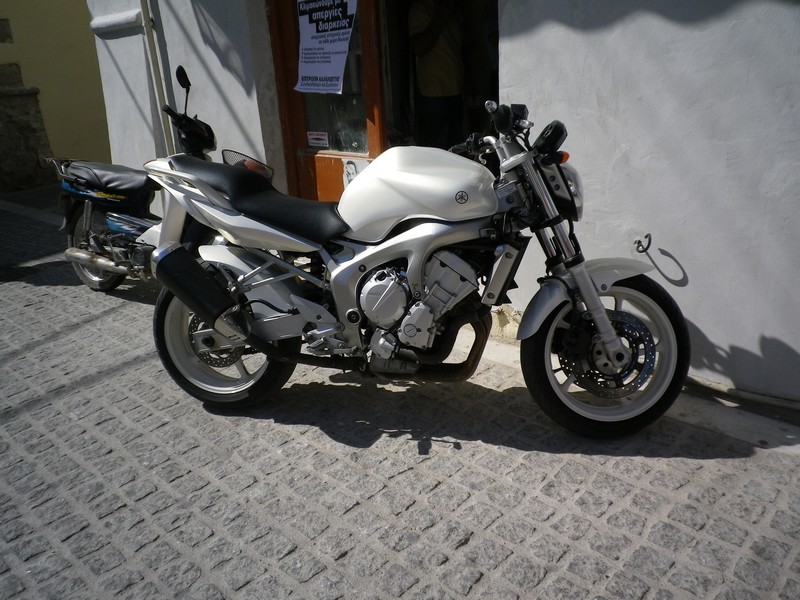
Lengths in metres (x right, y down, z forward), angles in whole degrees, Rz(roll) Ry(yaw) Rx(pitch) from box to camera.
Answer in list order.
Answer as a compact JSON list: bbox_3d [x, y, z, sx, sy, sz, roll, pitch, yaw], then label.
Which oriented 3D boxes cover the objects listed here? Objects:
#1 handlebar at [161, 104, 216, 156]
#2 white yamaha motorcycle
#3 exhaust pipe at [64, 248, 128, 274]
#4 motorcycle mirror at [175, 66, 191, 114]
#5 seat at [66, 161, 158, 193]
[{"bbox_3d":[-1.191,-0.971,3.702,0.260,0.240,0.620,-2,12,-9],"label":"handlebar"},{"bbox_3d":[-0.025,-0.085,2.365,2.050,1.100,0.720,2,9,15],"label":"white yamaha motorcycle"},{"bbox_3d":[-1.873,-0.239,3.990,0.490,0.095,0.095,13,16,21],"label":"exhaust pipe"},{"bbox_3d":[-1.144,-1.116,3.435,0.080,0.260,0.120,-2,12,-9],"label":"motorcycle mirror"},{"bbox_3d":[-1.780,-0.767,4.025,0.670,0.160,0.230,10,15,22],"label":"seat"}]

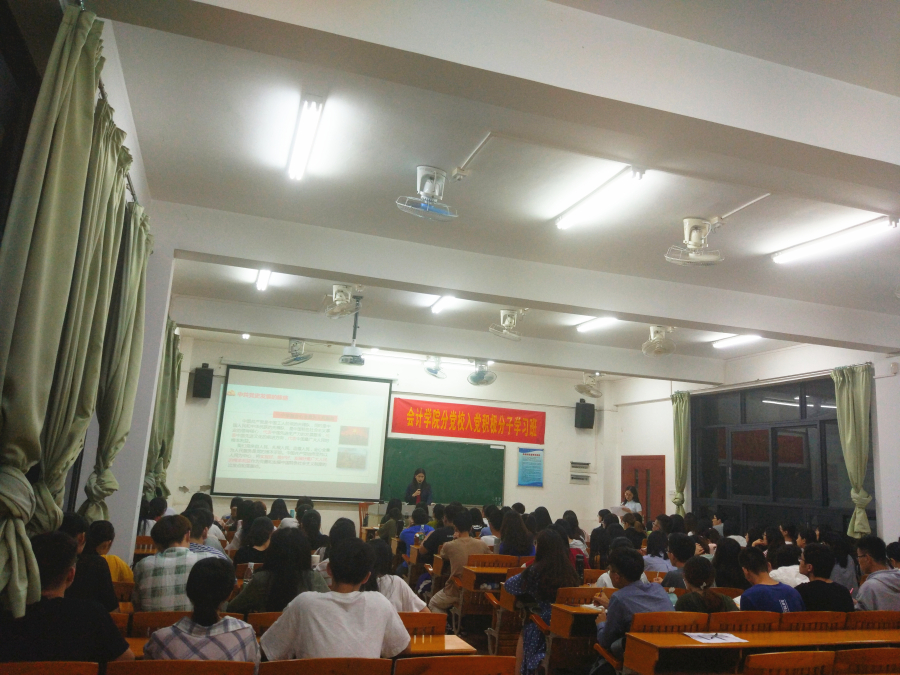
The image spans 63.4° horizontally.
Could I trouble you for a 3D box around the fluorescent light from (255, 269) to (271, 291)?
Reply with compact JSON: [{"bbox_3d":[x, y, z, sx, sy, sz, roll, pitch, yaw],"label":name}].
[{"bbox_3d":[-2.115,-0.717,8.355,0.120,0.100,1.220,7,-12,-17],"label":"fluorescent light"}]

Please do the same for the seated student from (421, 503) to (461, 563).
[{"bbox_3d":[-0.106,2.473,7.892,0.520,1.260,0.750,7,-12,-17],"label":"seated student"}]

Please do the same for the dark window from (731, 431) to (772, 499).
[{"bbox_3d":[4.637,1.939,11.198,0.070,1.030,0.880,7,-11,-17],"label":"dark window"}]

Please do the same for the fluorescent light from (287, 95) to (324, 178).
[{"bbox_3d":[-1.006,-1.337,5.013,0.120,0.100,1.220,7,-12,-17],"label":"fluorescent light"}]

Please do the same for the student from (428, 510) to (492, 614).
[{"bbox_3d":[0.068,2.304,6.987,0.580,1.250,0.780,8,-13,-24],"label":"student"}]

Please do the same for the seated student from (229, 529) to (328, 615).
[{"bbox_3d":[-0.929,1.601,3.726,0.520,1.220,0.750,7,-12,-17],"label":"seated student"}]

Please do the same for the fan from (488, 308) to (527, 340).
[{"bbox_3d":[0.754,-0.175,9.210,0.450,0.390,0.460,-4,-13,35],"label":"fan"}]

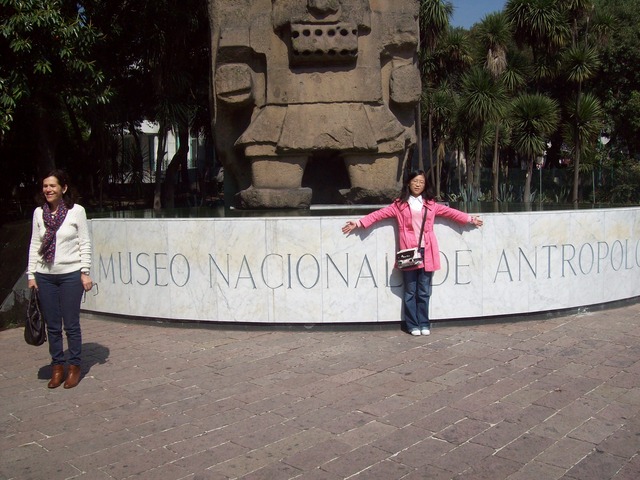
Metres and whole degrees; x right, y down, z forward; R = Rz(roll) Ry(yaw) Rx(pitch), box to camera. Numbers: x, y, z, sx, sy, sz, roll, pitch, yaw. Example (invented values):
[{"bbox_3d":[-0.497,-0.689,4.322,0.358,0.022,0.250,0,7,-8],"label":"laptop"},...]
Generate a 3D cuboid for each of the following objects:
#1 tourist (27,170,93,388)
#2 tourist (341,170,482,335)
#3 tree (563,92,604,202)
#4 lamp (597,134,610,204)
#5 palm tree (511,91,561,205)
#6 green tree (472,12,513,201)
[{"bbox_3d":[-1.972,0.298,4.958,0.460,1.610,0.320,0,4,9],"label":"tourist"},{"bbox_3d":[0.904,0.132,6.483,1.350,1.590,0.370,-1,4,3],"label":"tourist"},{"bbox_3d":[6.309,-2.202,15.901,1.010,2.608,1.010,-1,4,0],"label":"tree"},{"bbox_3d":[10.586,-2.632,24.901,0.500,2.606,0.400,-1,4,0],"label":"lamp"},{"bbox_3d":[5.317,-2.270,16.398,1.239,2.690,1.239,-1,4,0],"label":"palm tree"},{"bbox_3d":[4.361,-3.336,16.821,1.022,4.719,1.022,-1,4,0],"label":"green tree"}]

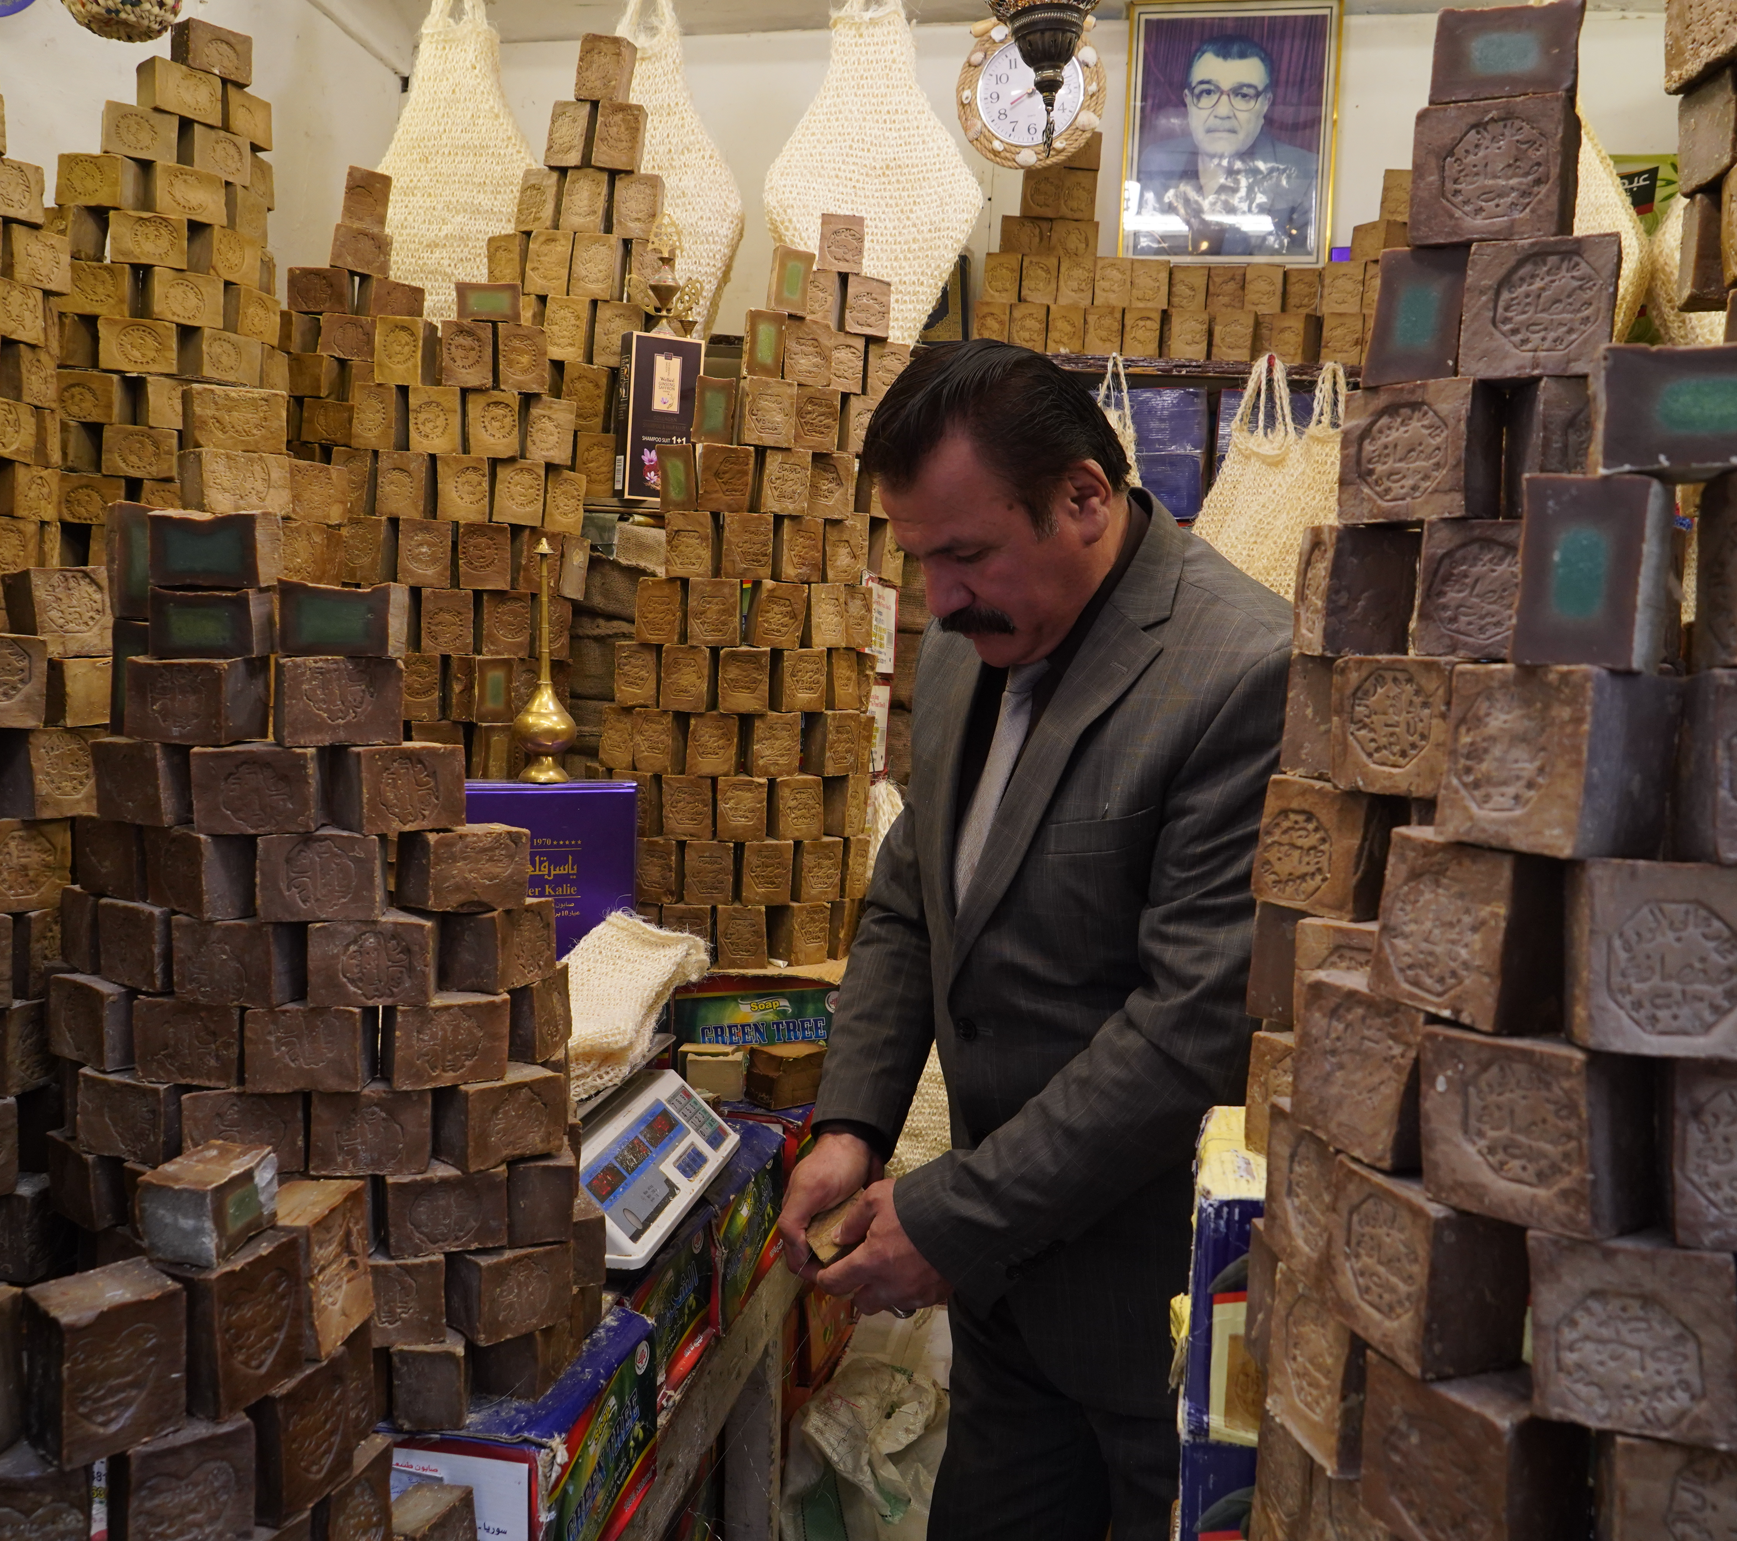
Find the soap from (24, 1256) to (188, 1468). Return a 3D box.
[{"bbox_3d":[-0.415,0.322,0.840,0.050,0.080,0.064,7,7,40],"label":"soap"}]

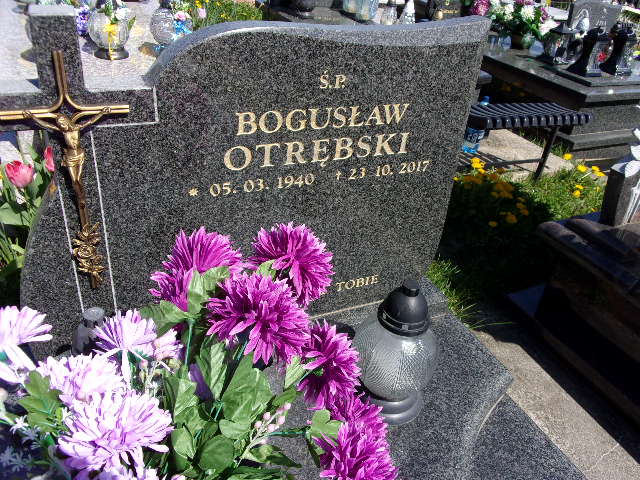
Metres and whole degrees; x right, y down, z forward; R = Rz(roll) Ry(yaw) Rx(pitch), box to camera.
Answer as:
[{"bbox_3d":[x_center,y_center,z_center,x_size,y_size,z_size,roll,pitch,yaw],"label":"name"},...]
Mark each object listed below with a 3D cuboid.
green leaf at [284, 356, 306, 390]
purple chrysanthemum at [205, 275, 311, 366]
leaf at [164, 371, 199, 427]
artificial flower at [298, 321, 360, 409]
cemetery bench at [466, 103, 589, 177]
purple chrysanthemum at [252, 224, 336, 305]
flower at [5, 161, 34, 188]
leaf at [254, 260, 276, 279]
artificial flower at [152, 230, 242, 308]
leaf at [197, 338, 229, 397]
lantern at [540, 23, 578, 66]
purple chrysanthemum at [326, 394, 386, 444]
[{"bbox_3d":[-0.034,0.184,0.720,0.030,0.018,0.048,-9,67,-7],"label":"green leaf"},{"bbox_3d":[-0.083,0.107,0.695,0.130,0.085,0.112,-3,72,-13],"label":"purple chrysanthemum"},{"bbox_3d":[-0.185,0.211,0.690,0.046,0.025,0.078,6,63,-11],"label":"leaf"},{"bbox_3d":[0.016,0.182,0.770,0.075,0.100,0.100,0,31,-7],"label":"artificial flower"},{"bbox_3d":[1.145,-0.539,3.020,0.690,0.440,0.238,-9,35,-23],"label":"cemetery bench"},{"bbox_3d":[-0.043,0.038,0.805,0.122,0.085,0.115,-6,76,-18],"label":"purple chrysanthemum"},{"bbox_3d":[-0.708,-0.154,1.220,0.062,0.060,0.060,-9,34,-22],"label":"flower"},{"bbox_3d":[-0.081,0.042,0.765,0.035,0.018,0.035,0,75,-6],"label":"leaf"},{"bbox_3d":[-0.180,0.043,0.760,0.115,0.095,0.095,4,31,-2],"label":"artificial flower"},{"bbox_3d":[-0.149,0.177,0.720,0.042,0.025,0.088,-6,71,-13],"label":"leaf"},{"bbox_3d":[1.921,-1.556,4.100,0.200,0.310,0.200,-9,34,-22],"label":"lantern"},{"bbox_3d":[0.058,0.265,0.755,0.080,0.070,0.090,11,31,10],"label":"purple chrysanthemum"}]

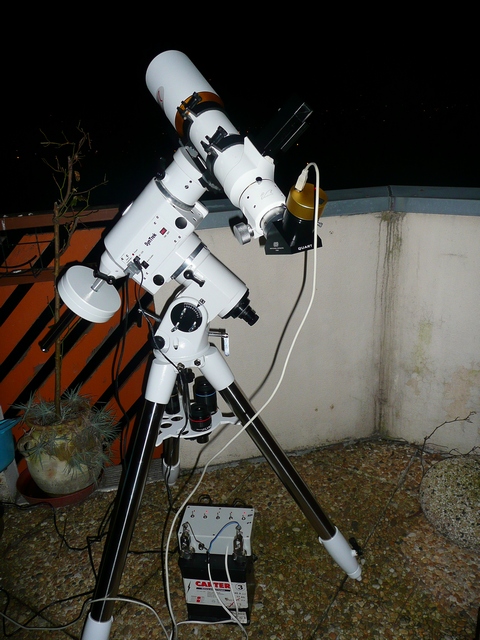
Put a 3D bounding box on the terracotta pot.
[{"bbox_3d":[-0.670,0.473,1.932,0.305,0.300,0.285,-4,19,1],"label":"terracotta pot"}]

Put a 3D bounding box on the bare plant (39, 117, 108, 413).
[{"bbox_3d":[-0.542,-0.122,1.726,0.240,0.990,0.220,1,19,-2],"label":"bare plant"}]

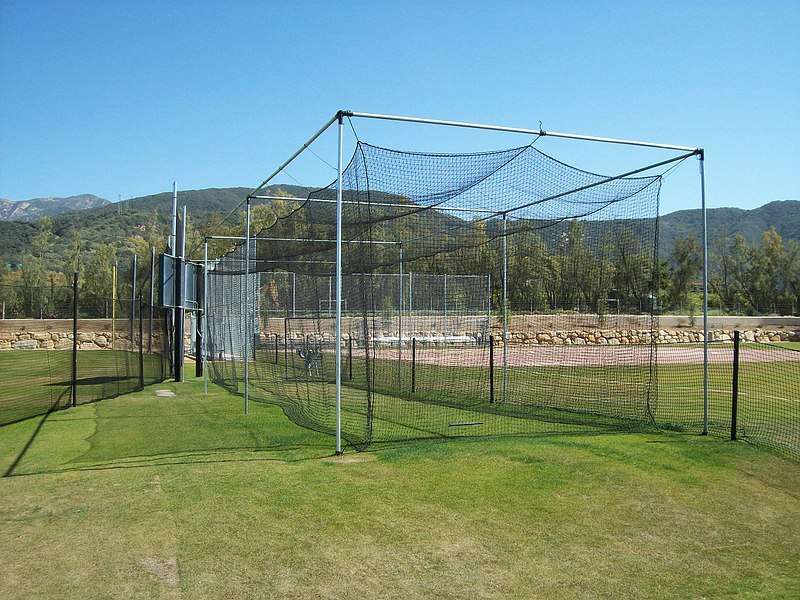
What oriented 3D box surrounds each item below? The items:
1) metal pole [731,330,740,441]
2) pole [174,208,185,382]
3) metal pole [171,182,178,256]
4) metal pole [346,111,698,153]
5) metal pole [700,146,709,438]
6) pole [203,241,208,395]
[{"bbox_3d":[4.099,1.047,10.175,0.053,1.320,0.053,4,-3,-20],"label":"metal pole"},{"bbox_3d":[-6.776,-0.151,25.715,0.240,5.380,0.240,1,-3,-20],"label":"pole"},{"bbox_3d":[-8.008,-0.745,29.500,0.150,6.890,0.150,1,-3,-20],"label":"metal pole"},{"bbox_3d":[1.663,-1.991,10.032,4.780,0.045,0.045,1,-3,-20],"label":"metal pole"},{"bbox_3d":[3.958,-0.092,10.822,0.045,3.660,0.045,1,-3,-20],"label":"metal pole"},{"bbox_3d":[-4.561,0.398,19.536,0.045,3.650,0.045,1,-3,-20],"label":"pole"}]

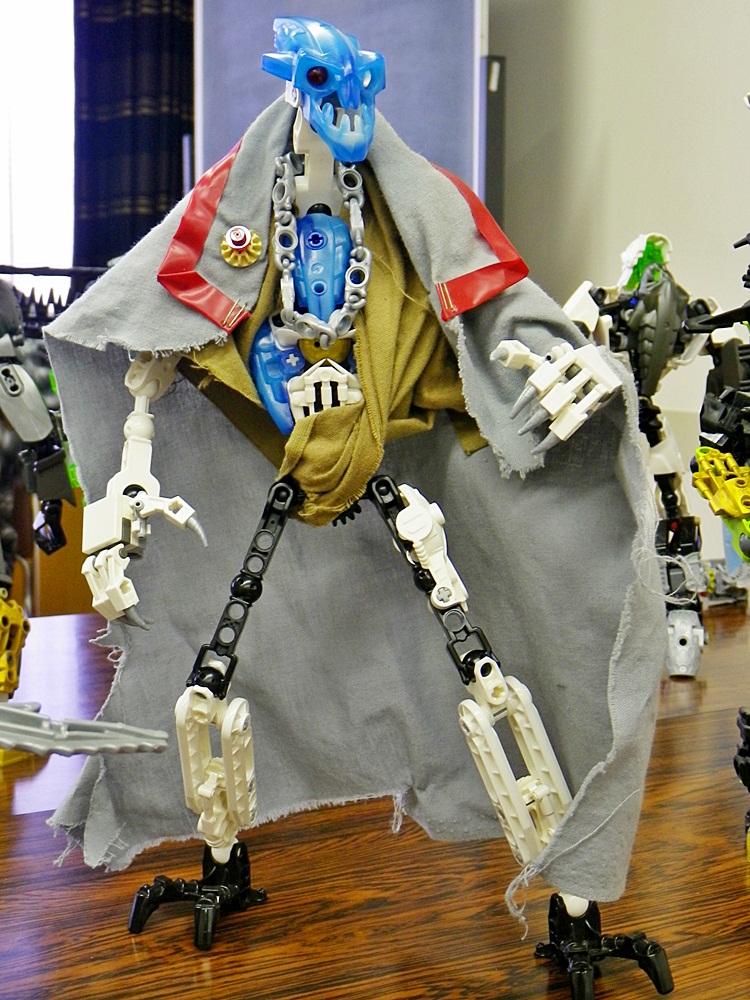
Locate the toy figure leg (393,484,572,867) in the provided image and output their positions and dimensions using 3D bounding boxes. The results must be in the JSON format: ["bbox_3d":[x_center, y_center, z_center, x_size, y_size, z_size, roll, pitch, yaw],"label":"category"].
[{"bbox_3d":[0.034,0.056,0.444,0.028,0.136,0.027,-16,-16,-23],"label":"toy figure leg"}]

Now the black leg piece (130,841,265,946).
[{"bbox_3d":[-0.056,0.125,0.471,0.034,0.027,0.043,5,9,32],"label":"black leg piece"}]

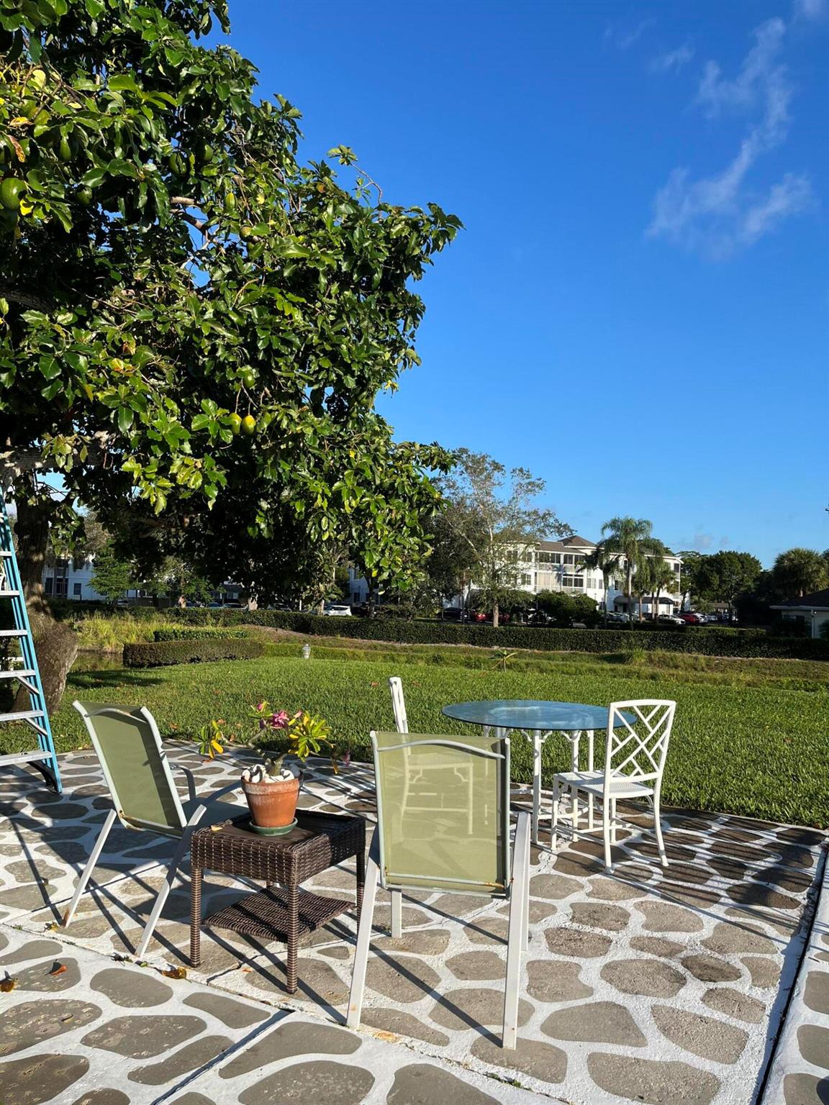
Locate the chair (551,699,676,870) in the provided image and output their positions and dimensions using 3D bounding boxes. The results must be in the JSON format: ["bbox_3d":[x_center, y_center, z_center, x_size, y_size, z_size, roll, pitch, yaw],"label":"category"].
[{"bbox_3d":[1.132,1.292,4.748,0.460,0.900,0.530,2,-3,-24],"label":"chair"}]

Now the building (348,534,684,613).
[{"bbox_3d":[14.920,3.474,118.986,47.000,11.000,20.000,3,-3,-30],"label":"building"}]

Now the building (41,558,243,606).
[{"bbox_3d":[-31.572,2.542,99.955,24.000,7.400,13.000,1,-3,-6],"label":"building"}]

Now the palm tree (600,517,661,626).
[{"bbox_3d":[17.643,1.837,68.009,4.900,9.600,4.900,1,-3,0],"label":"palm tree"}]

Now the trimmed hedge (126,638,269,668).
[{"bbox_3d":[-5.562,2.482,20.900,0.800,0.620,4.100,-1,-4,44],"label":"trimmed hedge"}]

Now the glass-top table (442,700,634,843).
[{"bbox_3d":[0.780,1.403,5.334,1.220,0.725,1.220,1,-3,0],"label":"glass-top table"}]

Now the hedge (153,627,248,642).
[{"bbox_3d":[-7.828,3.081,29.879,3.700,0.680,0.850,3,-3,-37],"label":"hedge"}]

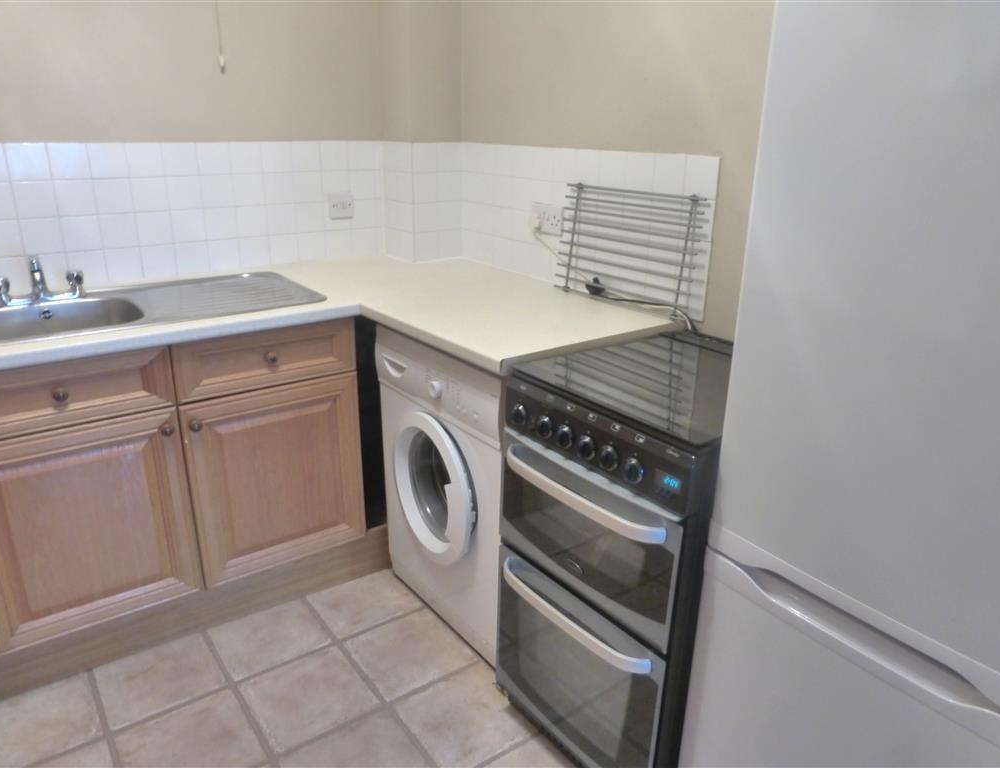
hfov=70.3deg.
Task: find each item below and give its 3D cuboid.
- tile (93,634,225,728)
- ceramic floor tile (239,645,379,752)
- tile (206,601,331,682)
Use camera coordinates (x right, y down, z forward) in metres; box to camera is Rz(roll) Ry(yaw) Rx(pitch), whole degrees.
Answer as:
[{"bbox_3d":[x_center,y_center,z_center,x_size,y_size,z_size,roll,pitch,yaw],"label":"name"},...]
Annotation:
[{"bbox_3d":[-0.891,0.773,1.864,0.270,0.010,0.262,-13,23,-33],"label":"tile"},{"bbox_3d":[-0.488,0.793,1.808,0.265,0.010,0.268,-13,23,-33],"label":"ceramic floor tile"},{"bbox_3d":[-0.651,0.720,2.021,0.270,0.010,0.262,-13,23,-33],"label":"tile"}]

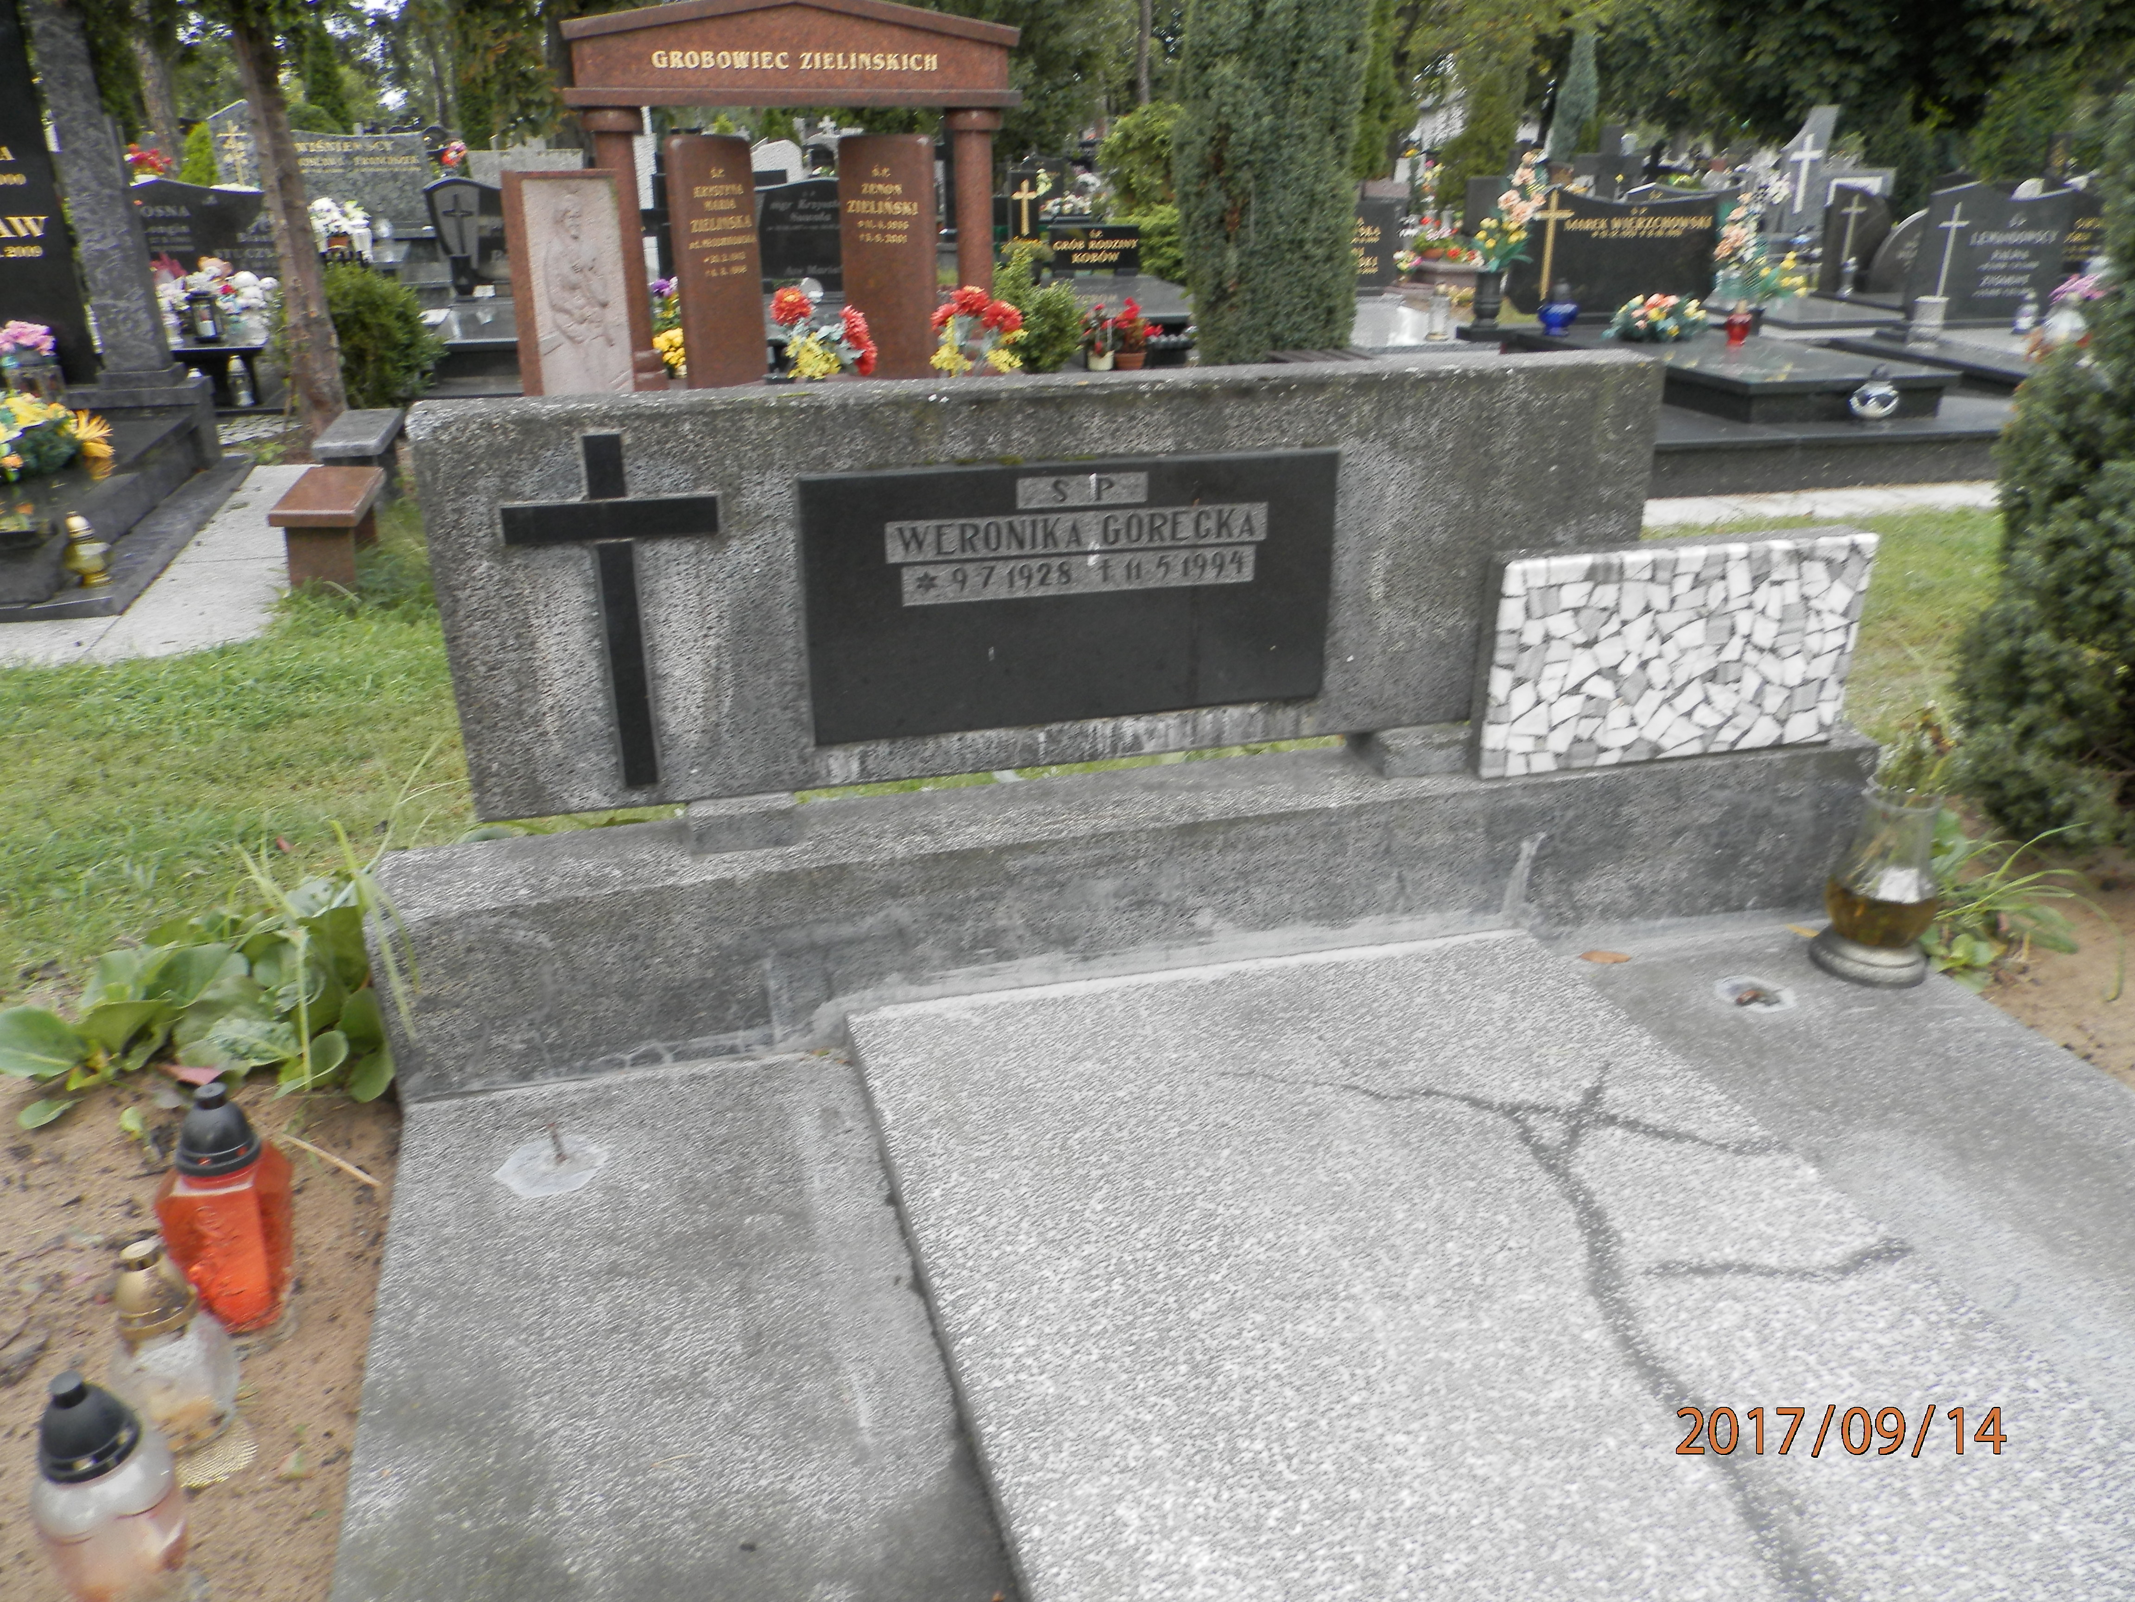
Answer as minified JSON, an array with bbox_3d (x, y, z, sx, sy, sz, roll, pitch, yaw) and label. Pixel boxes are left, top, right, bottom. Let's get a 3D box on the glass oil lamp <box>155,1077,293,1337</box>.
[{"bbox_3d":[-0.827,0.406,1.513,0.134,0.272,0.134,-6,24,-14],"label":"glass oil lamp"}]

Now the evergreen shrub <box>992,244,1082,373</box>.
[{"bbox_3d":[-0.150,-2.389,7.500,0.450,0.620,0.440,0,23,0],"label":"evergreen shrub"}]

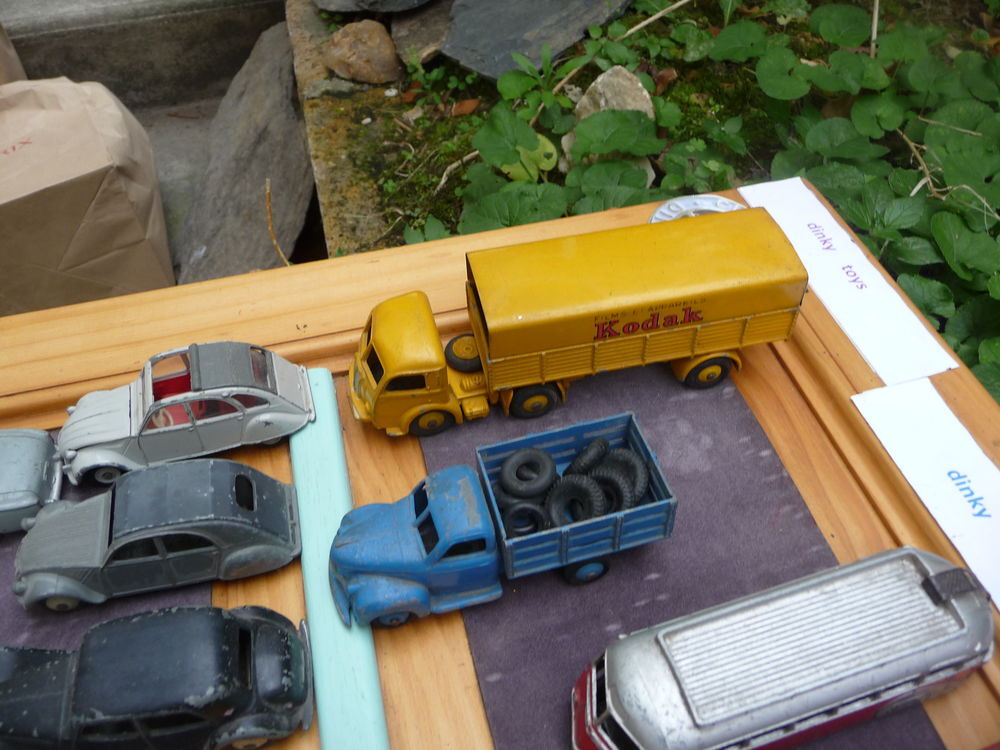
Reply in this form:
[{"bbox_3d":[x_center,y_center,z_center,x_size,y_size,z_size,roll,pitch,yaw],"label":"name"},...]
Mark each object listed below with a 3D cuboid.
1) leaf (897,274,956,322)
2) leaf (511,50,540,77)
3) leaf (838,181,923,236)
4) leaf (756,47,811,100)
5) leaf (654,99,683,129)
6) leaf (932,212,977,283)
[{"bbox_3d":[0.231,-0.041,0.438,0.034,0.012,0.029,-33,60,-12],"label":"leaf"},{"bbox_3d":[0.019,-0.237,0.616,0.009,0.012,0.034,-35,72,-11],"label":"leaf"},{"bbox_3d":[0.235,-0.102,0.497,0.055,0.022,0.046,-22,55,-12],"label":"leaf"},{"bbox_3d":[0.236,-0.251,0.673,0.037,0.024,0.045,12,48,15],"label":"leaf"},{"bbox_3d":[0.130,-0.202,0.625,0.020,0.006,0.026,-26,76,1],"label":"leaf"},{"bbox_3d":[0.249,-0.071,0.442,0.020,0.007,0.042,-16,67,9],"label":"leaf"}]

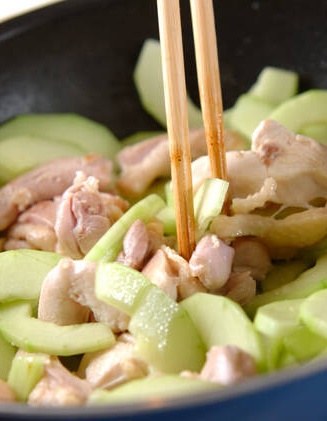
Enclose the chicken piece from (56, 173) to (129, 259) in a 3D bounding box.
[{"bbox_3d":[-0.025,0.002,0.757,0.025,0.024,0.025,-8,32,5],"label":"chicken piece"}]

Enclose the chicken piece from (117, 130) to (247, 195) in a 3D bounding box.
[{"bbox_3d":[0.007,-0.017,0.783,0.046,0.020,0.022,-15,32,-5],"label":"chicken piece"}]

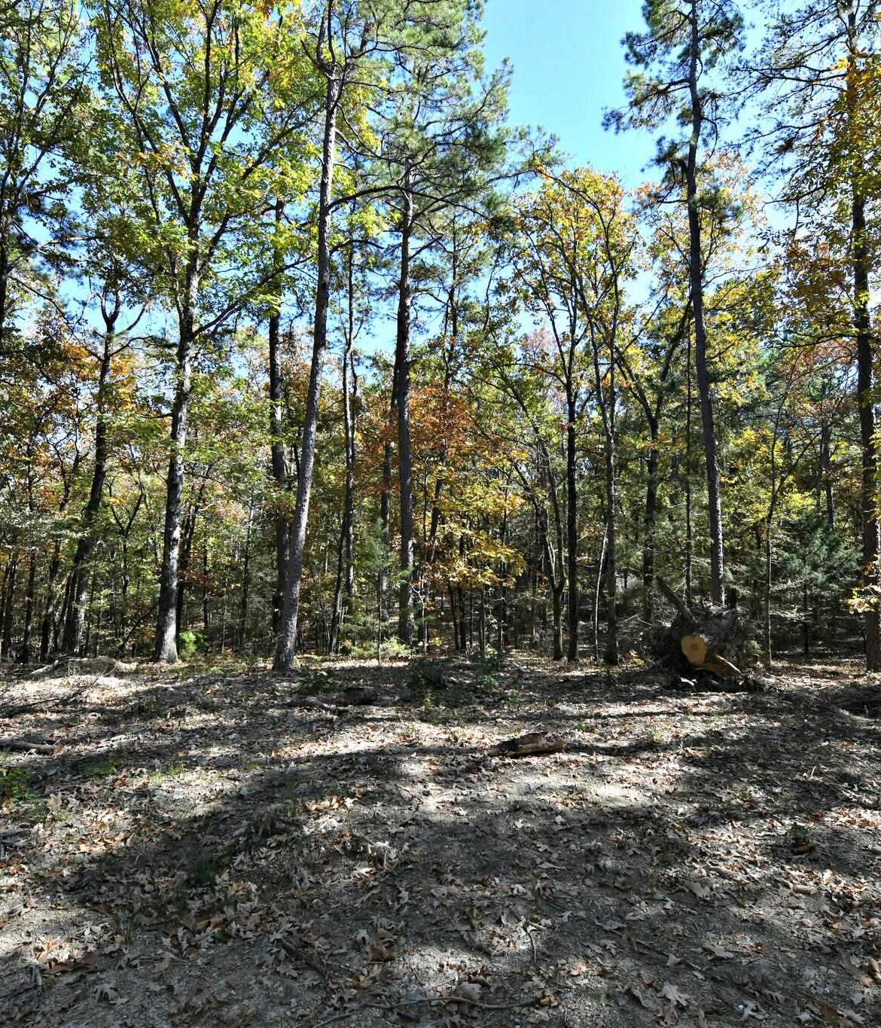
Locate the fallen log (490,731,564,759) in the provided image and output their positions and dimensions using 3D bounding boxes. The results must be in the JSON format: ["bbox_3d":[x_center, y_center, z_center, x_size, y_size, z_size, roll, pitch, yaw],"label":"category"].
[{"bbox_3d":[0.702,1.861,4.806,0.600,0.140,0.200,2,-4,-21],"label":"fallen log"}]

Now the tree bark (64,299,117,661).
[{"bbox_3d":[-5.851,-0.660,10.105,0.240,6.044,0.230,4,-4,0],"label":"tree bark"}]

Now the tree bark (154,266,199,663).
[{"bbox_3d":[-4.061,-0.844,9.327,0.380,6.208,0.380,4,-5,-24],"label":"tree bark"}]

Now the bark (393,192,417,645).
[{"bbox_3d":[-0.643,-1.951,11.522,0.290,8.788,0.290,0,-4,-3],"label":"bark"}]

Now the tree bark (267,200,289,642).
[{"bbox_3d":[-3.072,-1.886,11.514,0.260,8.571,0.260,-1,-4,-15],"label":"tree bark"}]

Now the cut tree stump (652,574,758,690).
[{"bbox_3d":[3.417,1.568,7.800,1.300,1.350,1.150,-2,-5,23],"label":"cut tree stump"}]

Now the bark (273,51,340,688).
[{"bbox_3d":[-1.929,-2.287,8.831,0.380,9.061,0.380,5,-4,-13],"label":"bark"}]

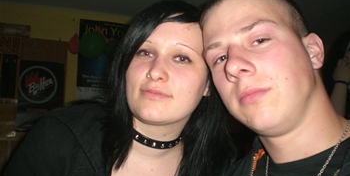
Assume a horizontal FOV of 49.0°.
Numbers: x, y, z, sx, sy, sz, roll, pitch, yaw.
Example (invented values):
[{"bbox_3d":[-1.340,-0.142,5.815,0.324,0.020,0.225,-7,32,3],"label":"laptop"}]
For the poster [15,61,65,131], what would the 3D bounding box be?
[{"bbox_3d":[-0.935,0.060,2.700,0.300,0.480,0.012,3,-8,-17],"label":"poster"}]

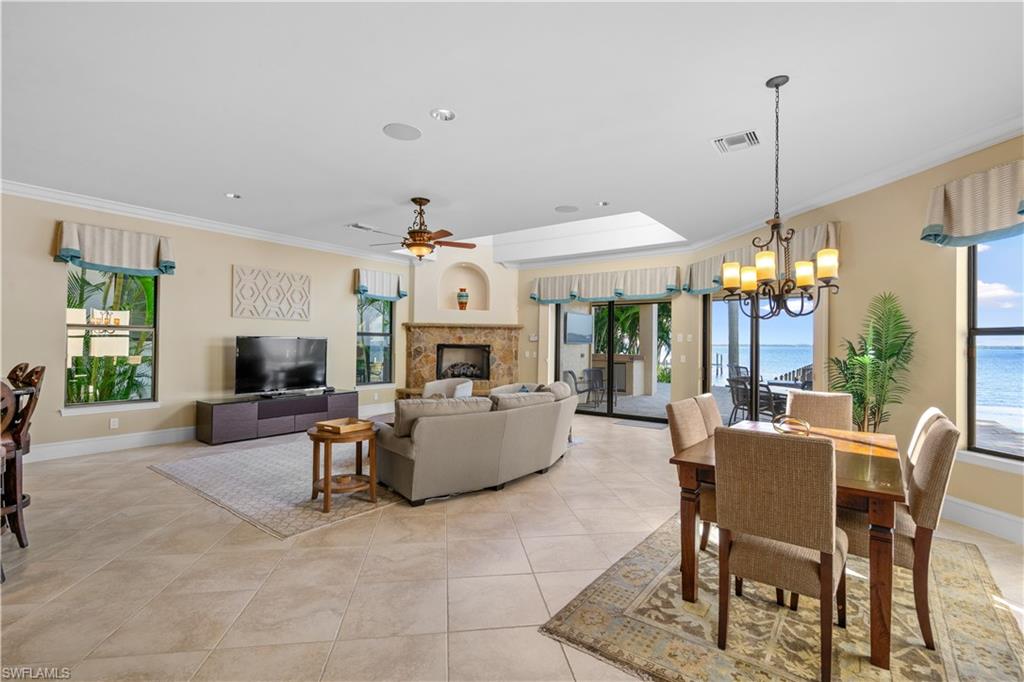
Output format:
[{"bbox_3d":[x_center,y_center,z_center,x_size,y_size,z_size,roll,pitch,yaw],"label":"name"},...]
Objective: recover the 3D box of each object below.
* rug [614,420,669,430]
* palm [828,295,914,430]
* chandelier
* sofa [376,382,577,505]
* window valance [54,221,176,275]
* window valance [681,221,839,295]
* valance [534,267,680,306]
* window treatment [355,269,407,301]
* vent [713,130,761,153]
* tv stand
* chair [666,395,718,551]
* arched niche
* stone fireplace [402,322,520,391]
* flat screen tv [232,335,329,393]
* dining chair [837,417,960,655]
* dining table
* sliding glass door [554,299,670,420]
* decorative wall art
[{"bbox_3d":[2.228,1.439,7.758,0.880,0.012,0.475,0,0,36],"label":"rug"},{"bbox_3d":[3.042,0.507,3.824,0.720,1.830,0.680,0,-1,37],"label":"palm"},{"bbox_3d":[1.805,-0.966,3.082,0.800,1.640,0.800,0,-1,37],"label":"chandelier"},{"bbox_3d":[-0.263,0.982,5.043,1.240,0.900,2.500,0,-1,37],"label":"sofa"},{"bbox_3d":[-5.026,-1.162,5.852,0.200,0.500,1.180,0,-1,37],"label":"window valance"},{"bbox_3d":[3.134,-0.975,6.125,0.140,0.520,2.910,1,0,-8],"label":"window valance"},{"bbox_3d":[1.613,-0.979,8.225,2.810,0.520,0.140,0,0,36],"label":"valance"},{"bbox_3d":[-2.484,-1.028,8.681,0.140,0.530,1.100,0,0,37],"label":"window treatment"},{"bbox_3d":[1.854,-1.625,3.752,0.330,0.020,0.330,0,0,38],"label":"vent"},{"bbox_3d":[-3.435,1.115,6.922,0.510,0.520,2.160,0,0,37],"label":"tv stand"},{"bbox_3d":[1.362,0.908,2.811,0.630,1.010,0.470,0,0,38],"label":"chair"},{"bbox_3d":[-1.051,-1.187,10.115,1.100,1.050,0.400,0,-1,-12],"label":"arched niche"},{"bbox_3d":[-1.044,0.558,9.673,2.500,1.800,0.650,0,-1,-12],"label":"stone fireplace"},{"bbox_3d":[-3.668,0.405,7.342,0.140,0.880,1.450,0,-1,37],"label":"flat screen tv"},{"bbox_3d":[1.830,0.899,2.341,0.650,1.005,0.475,0,0,38],"label":"dining chair"},{"bbox_3d":[1.749,1.026,2.799,0.960,0.755,1.630,0,0,38],"label":"dining table"},{"bbox_3d":[1.876,0.267,8.640,2.480,2.360,0.130,0,0,36],"label":"sliding glass door"},{"bbox_3d":[-3.906,-0.758,7.460,0.050,0.810,1.230,0,-1,37],"label":"decorative wall art"}]

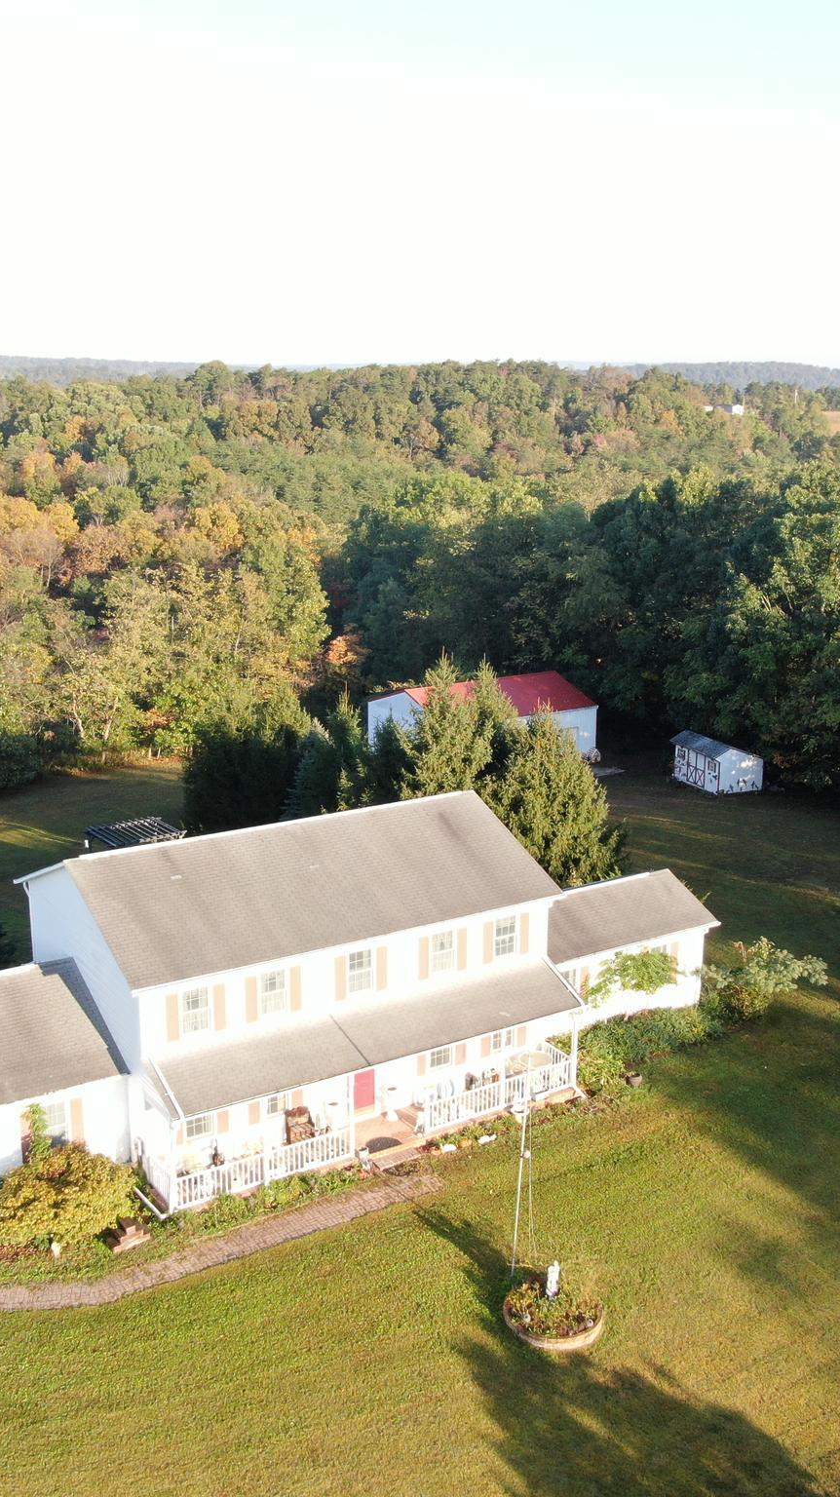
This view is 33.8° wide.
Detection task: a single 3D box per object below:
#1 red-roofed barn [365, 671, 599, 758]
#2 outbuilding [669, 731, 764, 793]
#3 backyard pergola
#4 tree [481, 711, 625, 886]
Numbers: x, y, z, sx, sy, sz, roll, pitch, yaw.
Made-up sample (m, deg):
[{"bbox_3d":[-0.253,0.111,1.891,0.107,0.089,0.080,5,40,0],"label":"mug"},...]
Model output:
[{"bbox_3d":[4.000,-1.864,87.120,11.540,4.800,8.700,-9,17,-35],"label":"red-roofed barn"},{"bbox_3d":[17.494,0.777,81.170,3.130,2.750,4.390,-5,15,-23],"label":"outbuilding"},{"bbox_3d":[-12.505,4.827,61.615,3.650,2.500,2.750,-8,17,-32],"label":"backyard pergola"},{"bbox_3d":[5.177,2.257,58.016,6.100,8.300,6.100,1,14,0],"label":"tree"}]

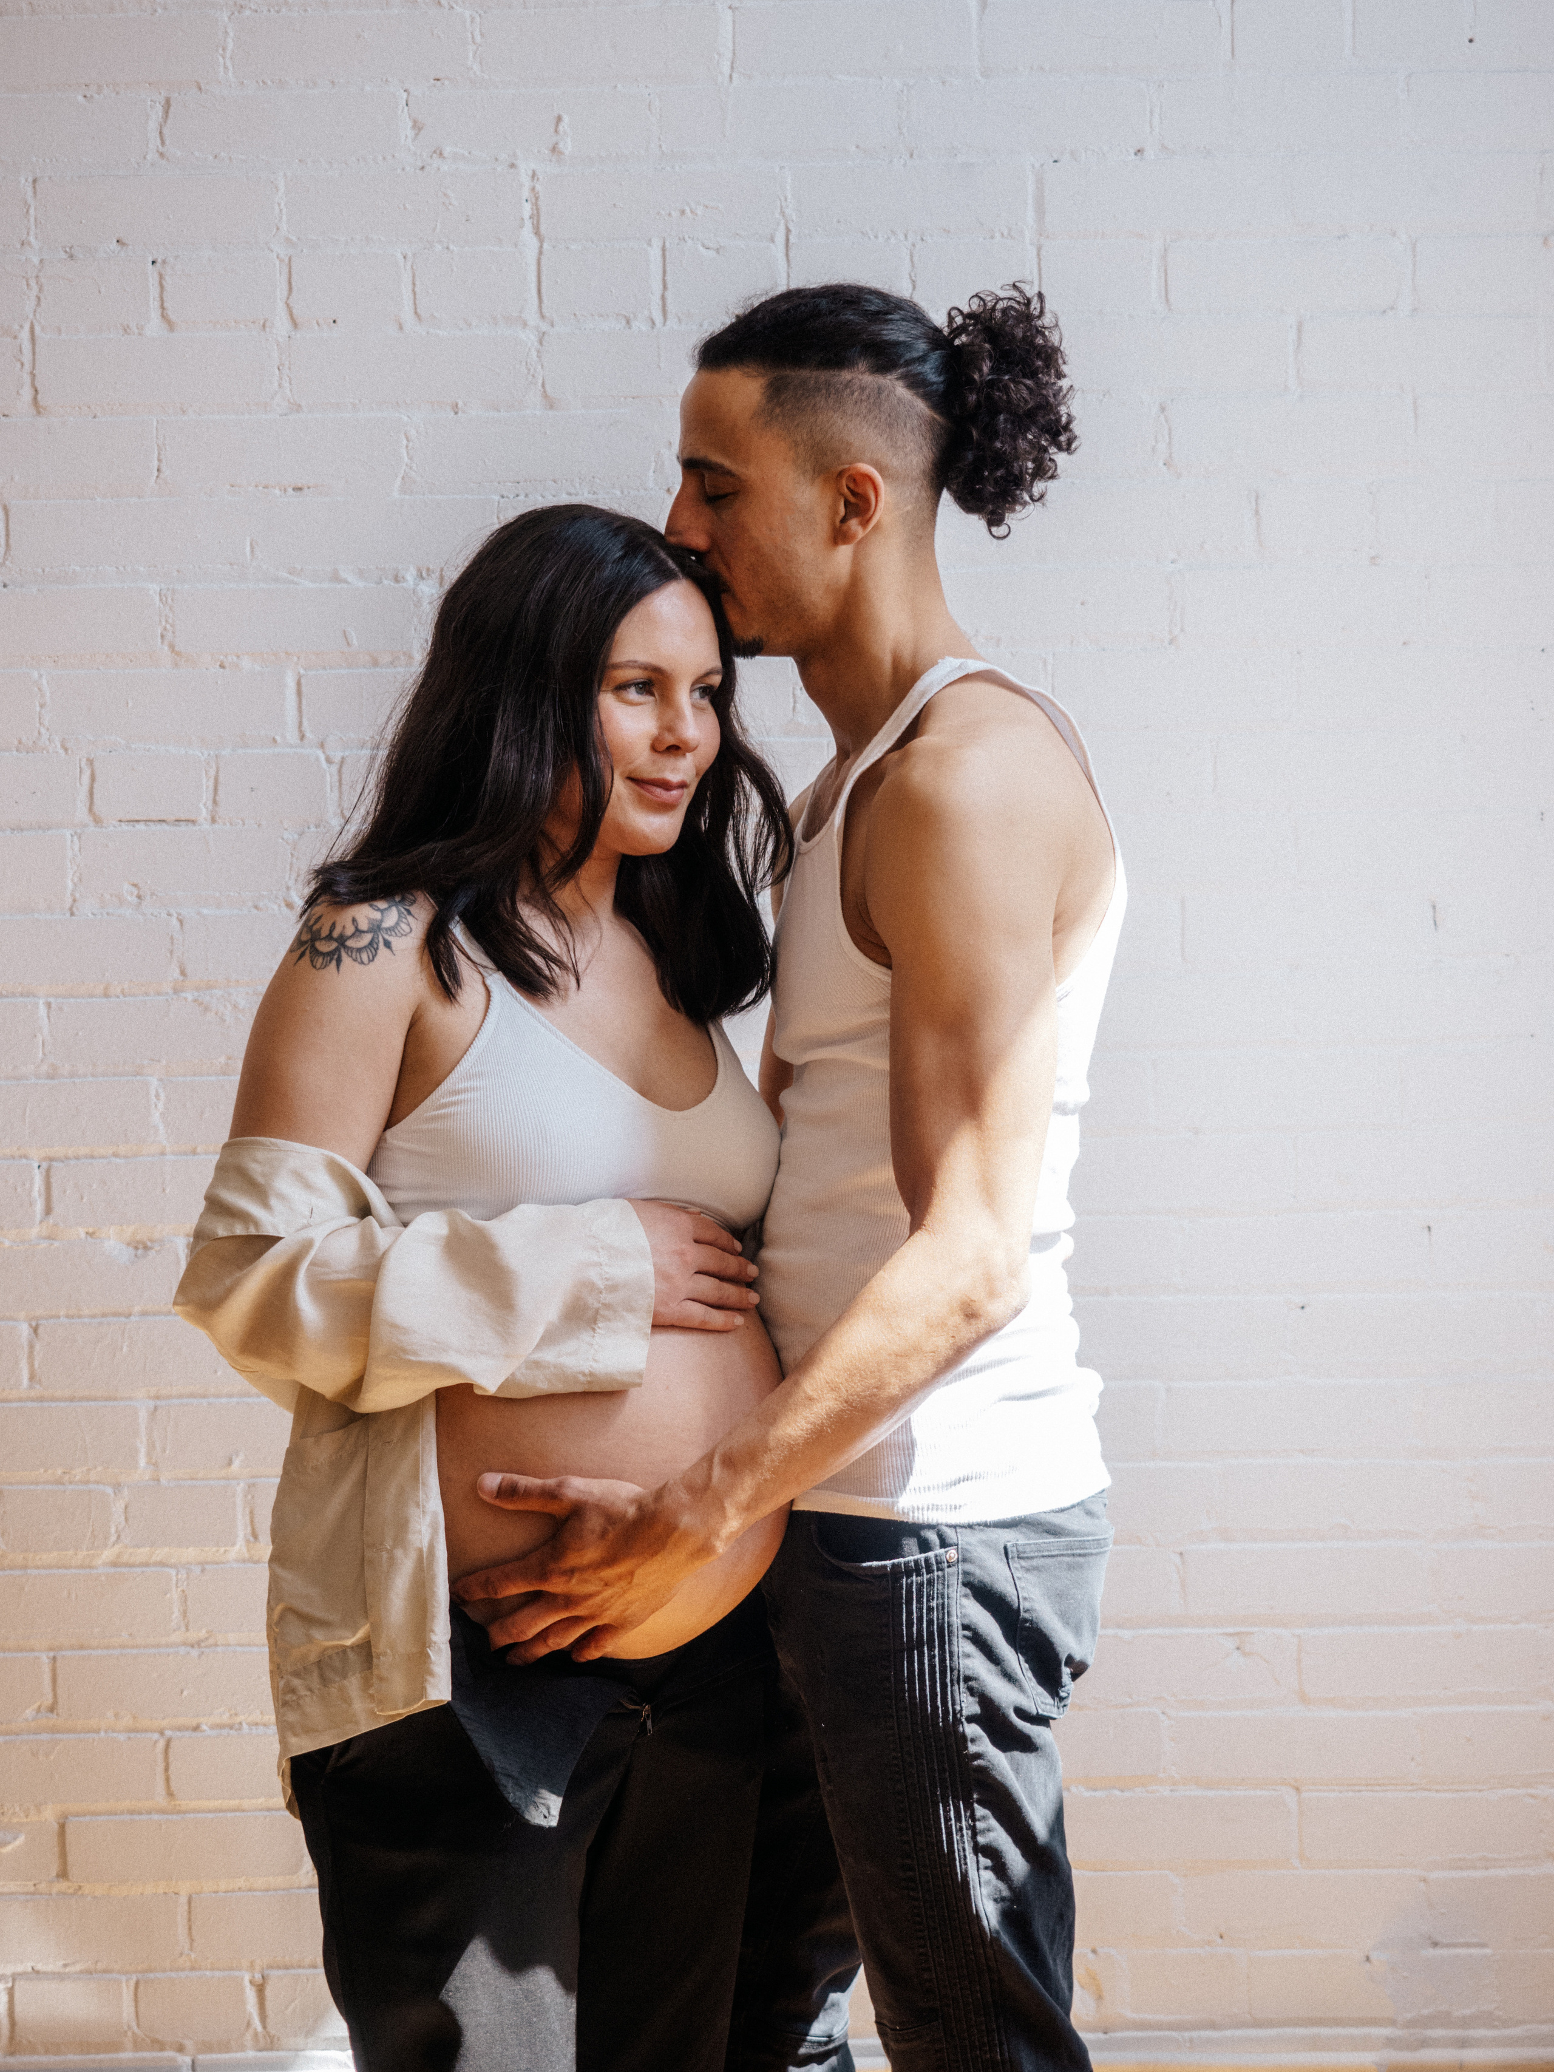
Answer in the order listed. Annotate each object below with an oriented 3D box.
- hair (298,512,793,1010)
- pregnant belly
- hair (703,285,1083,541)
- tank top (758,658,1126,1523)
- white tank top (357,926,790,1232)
[{"bbox_3d":[-0.155,-0.187,3.280,0.300,0.360,0.270,0,0,-43],"label":"hair"},{"bbox_3d":[-0.121,0.294,3.220,0.290,0.260,0.230,0,0,-37],"label":"pregnant belly"},{"bbox_3d":[0.076,-0.434,3.320,0.262,0.178,0.170,0,0,-7],"label":"hair"},{"bbox_3d":[0.115,0.038,3.330,0.260,0.600,0.370,0,0,-22],"label":"tank top"},{"bbox_3d":[-0.139,0.028,3.270,0.300,0.220,0.240,0,0,-37],"label":"white tank top"}]

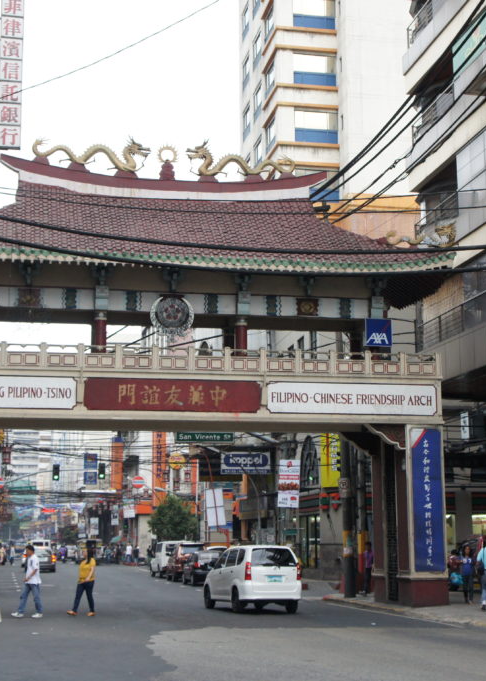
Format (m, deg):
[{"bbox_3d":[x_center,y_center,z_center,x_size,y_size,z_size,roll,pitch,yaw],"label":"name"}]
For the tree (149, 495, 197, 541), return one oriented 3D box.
[{"bbox_3d":[-4.257,11.728,67.842,2.945,4.565,2.945,2,-11,-12],"label":"tree"}]

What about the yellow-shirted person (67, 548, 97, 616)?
[{"bbox_3d":[-3.851,5.792,26.700,0.620,1.610,0.460,3,-11,-17],"label":"yellow-shirted person"}]

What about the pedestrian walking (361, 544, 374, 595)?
[{"bbox_3d":[3.921,7.220,35.107,0.420,1.629,0.320,-8,-13,36],"label":"pedestrian walking"}]

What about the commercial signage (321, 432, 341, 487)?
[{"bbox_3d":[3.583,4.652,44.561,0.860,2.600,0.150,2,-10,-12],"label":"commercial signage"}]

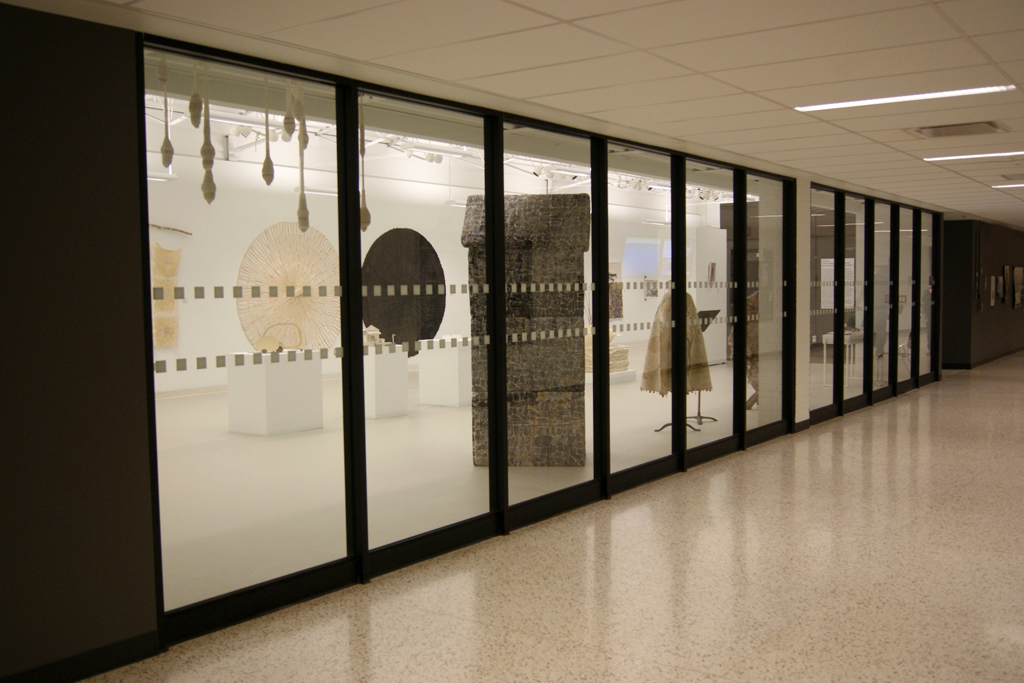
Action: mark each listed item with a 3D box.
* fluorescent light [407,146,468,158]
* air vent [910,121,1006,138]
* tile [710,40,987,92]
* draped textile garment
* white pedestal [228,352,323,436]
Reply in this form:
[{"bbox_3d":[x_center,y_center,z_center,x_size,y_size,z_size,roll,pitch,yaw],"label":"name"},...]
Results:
[{"bbox_3d":[-1.048,-2.672,13.200,0.180,0.090,1.220,2,5,37],"label":"fluorescent light"},{"bbox_3d":[3.110,-1.493,6.550,0.580,0.060,0.580,2,5,37],"label":"air vent"},{"bbox_3d":[1.618,-1.344,4.585,1.220,0.020,0.610,3,5,37],"label":"tile"},{"bbox_3d":[1.748,0.003,9.973,0.739,1.100,0.550,1,4,10],"label":"draped textile garment"},{"bbox_3d":[-2.566,0.541,10.203,0.640,0.850,0.750,2,5,37],"label":"white pedestal"}]

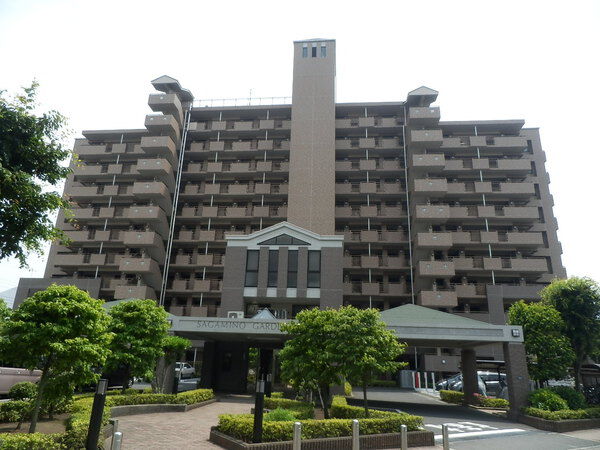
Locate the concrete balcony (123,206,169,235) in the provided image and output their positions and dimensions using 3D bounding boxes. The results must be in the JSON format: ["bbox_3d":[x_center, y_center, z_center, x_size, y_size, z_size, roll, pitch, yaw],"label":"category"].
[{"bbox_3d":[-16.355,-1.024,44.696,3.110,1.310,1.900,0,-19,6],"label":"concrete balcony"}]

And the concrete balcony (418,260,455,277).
[{"bbox_3d":[12.928,4.296,39.569,3.194,1.320,1.600,0,-19,5],"label":"concrete balcony"}]

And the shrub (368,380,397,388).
[{"bbox_3d":[7.056,13.555,35.602,2.360,0.550,0.700,0,-19,5],"label":"shrub"}]

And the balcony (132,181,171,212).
[{"bbox_3d":[-16.201,-3.580,45.756,3.150,1.400,2.400,0,-18,5],"label":"balcony"}]

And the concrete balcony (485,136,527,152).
[{"bbox_3d":[23.616,-9.129,47.462,3.770,1.300,1.300,0,-18,5],"label":"concrete balcony"}]

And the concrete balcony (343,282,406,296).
[{"bbox_3d":[7.745,6.872,43.696,6.600,1.350,1.400,0,-19,6],"label":"concrete balcony"}]

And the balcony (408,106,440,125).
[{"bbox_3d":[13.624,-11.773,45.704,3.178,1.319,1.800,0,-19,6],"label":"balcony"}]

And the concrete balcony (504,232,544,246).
[{"bbox_3d":[23.372,1.596,43.602,3.381,1.198,1.300,0,-19,5],"label":"concrete balcony"}]

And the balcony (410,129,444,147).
[{"bbox_3d":[13.317,-8.957,43.863,3.170,1.310,1.550,0,-19,6],"label":"balcony"}]

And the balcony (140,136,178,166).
[{"bbox_3d":[-16.067,-8.832,47.497,3.100,1.370,2.400,0,-18,5],"label":"balcony"}]

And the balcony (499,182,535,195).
[{"bbox_3d":[23.917,-3.960,46.219,3.684,1.211,1.200,0,-18,6],"label":"balcony"}]

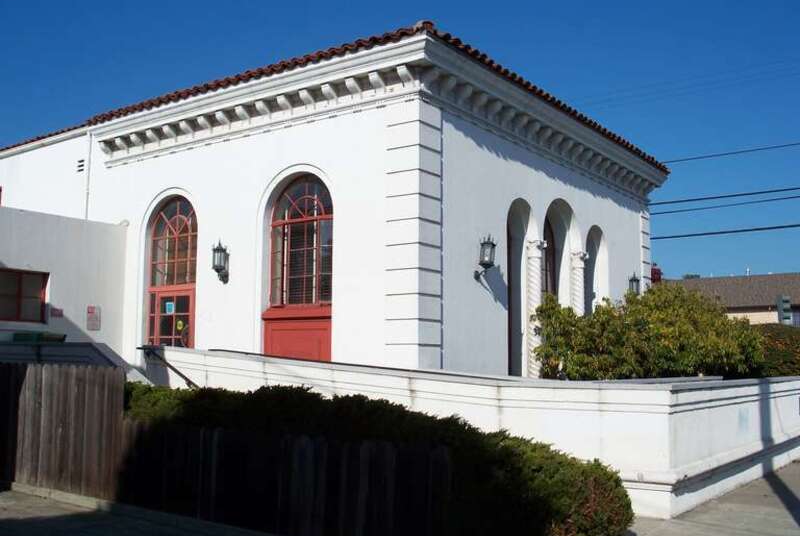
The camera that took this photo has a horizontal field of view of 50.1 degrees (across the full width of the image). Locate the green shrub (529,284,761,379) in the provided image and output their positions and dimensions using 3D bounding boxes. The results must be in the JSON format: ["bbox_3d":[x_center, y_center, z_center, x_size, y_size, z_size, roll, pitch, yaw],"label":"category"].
[{"bbox_3d":[4.654,1.469,15.449,2.658,2.462,5.908,-5,-8,35],"label":"green shrub"}]

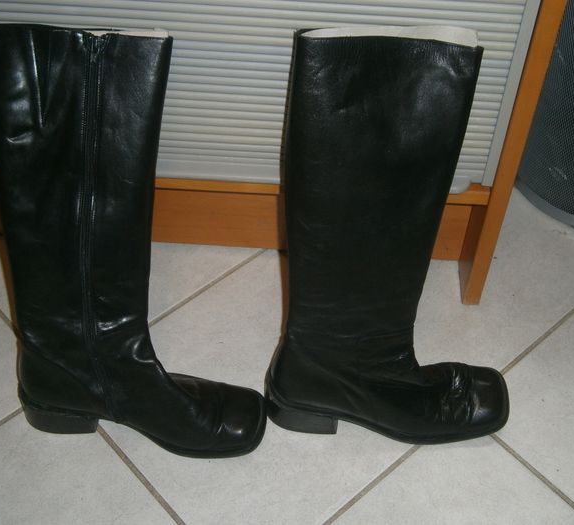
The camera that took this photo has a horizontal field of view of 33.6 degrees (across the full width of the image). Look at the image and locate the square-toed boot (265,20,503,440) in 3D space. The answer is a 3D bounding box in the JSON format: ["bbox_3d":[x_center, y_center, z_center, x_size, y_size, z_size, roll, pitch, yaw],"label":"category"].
[{"bbox_3d":[0.124,-0.011,0.985,0.280,0.452,0.110,3,36,1],"label":"square-toed boot"}]

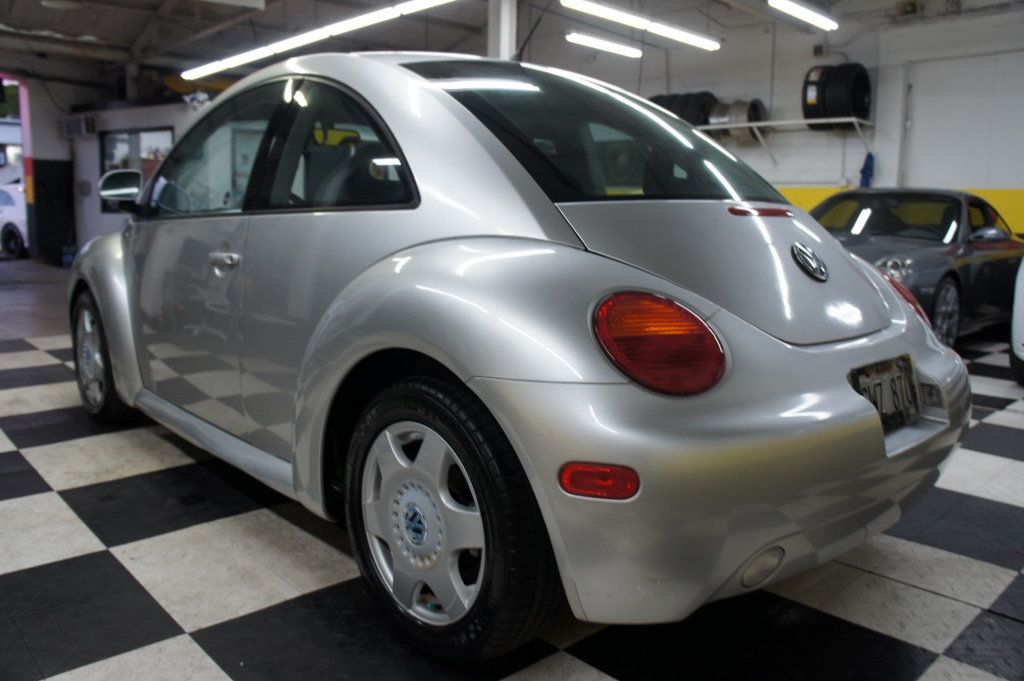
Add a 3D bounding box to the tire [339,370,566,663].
[{"bbox_3d":[-0.138,0.377,1.699,0.210,0.625,0.625,-8,13,-42],"label":"tire"}]

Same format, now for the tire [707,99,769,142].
[{"bbox_3d":[2.932,-2.847,9.932,0.550,0.550,0.580,-8,13,-44],"label":"tire"}]

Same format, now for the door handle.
[{"bbox_3d":[-0.910,-0.250,2.411,0.060,0.055,0.230,-8,13,-42],"label":"door handle"}]

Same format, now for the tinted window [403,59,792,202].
[{"bbox_3d":[0.294,-0.623,2.191,1.060,0.150,0.887,-8,42,-42],"label":"tinted window"}]

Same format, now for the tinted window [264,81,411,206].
[{"bbox_3d":[-0.455,-0.557,2.110,0.720,0.410,0.060,9,-8,42],"label":"tinted window"}]

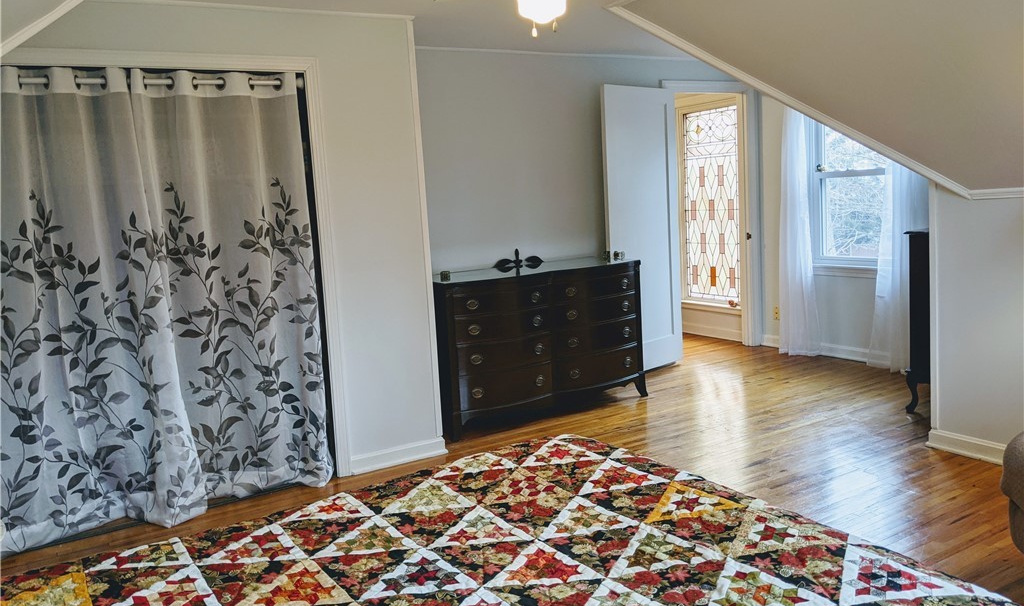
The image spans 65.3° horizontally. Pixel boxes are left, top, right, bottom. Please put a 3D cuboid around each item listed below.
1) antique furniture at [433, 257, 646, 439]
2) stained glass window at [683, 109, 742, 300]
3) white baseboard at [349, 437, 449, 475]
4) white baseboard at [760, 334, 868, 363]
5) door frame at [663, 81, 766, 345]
[{"bbox_3d":[0.116,0.230,4.983,1.393,0.878,0.587,-8,8,-31],"label":"antique furniture"},{"bbox_3d":[1.754,-0.835,6.961,0.046,1.655,0.677,-7,8,-29],"label":"stained glass window"},{"bbox_3d":[-0.573,0.773,4.091,0.524,0.106,0.026,-7,8,-29],"label":"white baseboard"},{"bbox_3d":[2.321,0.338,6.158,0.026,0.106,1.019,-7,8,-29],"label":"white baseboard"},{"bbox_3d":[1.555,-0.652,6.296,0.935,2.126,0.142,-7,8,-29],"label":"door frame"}]

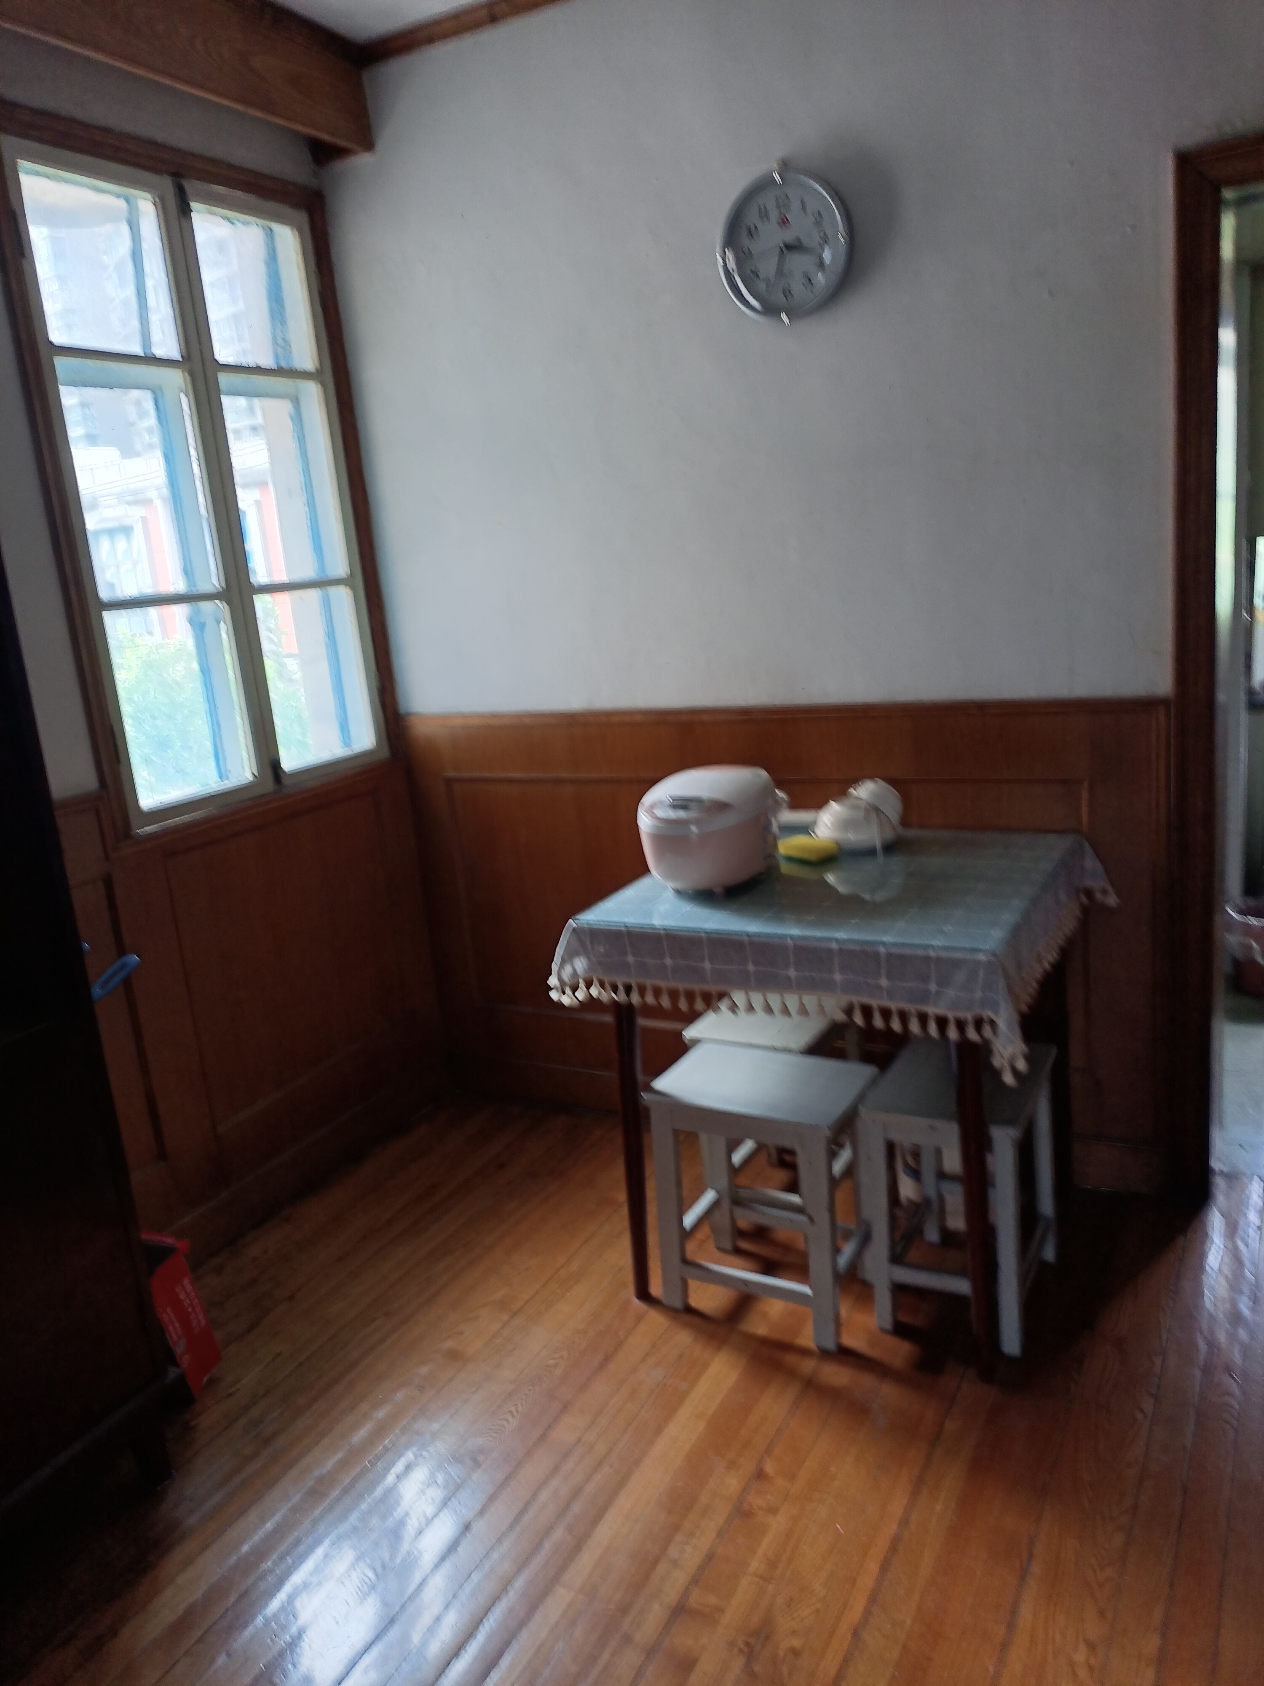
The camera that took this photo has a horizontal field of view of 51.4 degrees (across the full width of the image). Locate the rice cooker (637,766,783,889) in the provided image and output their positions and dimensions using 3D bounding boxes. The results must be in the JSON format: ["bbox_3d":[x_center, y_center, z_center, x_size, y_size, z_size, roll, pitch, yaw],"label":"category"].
[{"bbox_3d":[0.160,-0.030,2.575,0.240,0.207,0.270,7,18,42],"label":"rice cooker"}]

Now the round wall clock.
[{"bbox_3d":[0.310,-1.204,2.657,0.297,0.300,0.045,2,15,29],"label":"round wall clock"}]

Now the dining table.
[{"bbox_3d":[0.442,0.450,2.619,0.808,0.798,0.786,2,15,29],"label":"dining table"}]

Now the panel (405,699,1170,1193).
[{"bbox_3d":[0.273,0.209,3.118,1.867,1.069,0.040,2,15,29],"label":"panel"}]

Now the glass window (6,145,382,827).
[{"bbox_3d":[-0.887,-0.747,2.886,0.060,1.308,0.831,2,15,29],"label":"glass window"}]

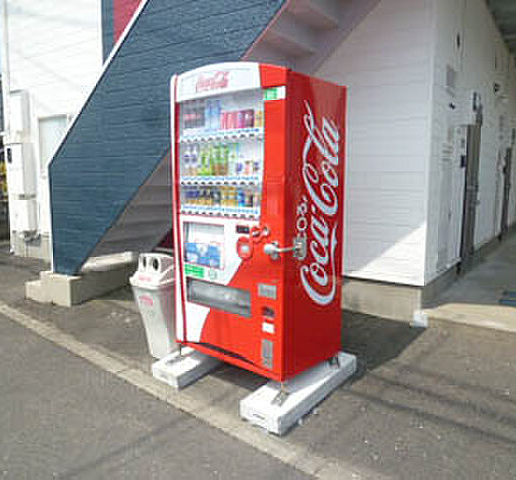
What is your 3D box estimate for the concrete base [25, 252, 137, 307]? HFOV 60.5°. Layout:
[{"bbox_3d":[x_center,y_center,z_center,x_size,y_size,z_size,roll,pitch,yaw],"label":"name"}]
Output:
[{"bbox_3d":[-2.086,0.428,5.352,0.760,0.420,1.060,4,8,29],"label":"concrete base"}]

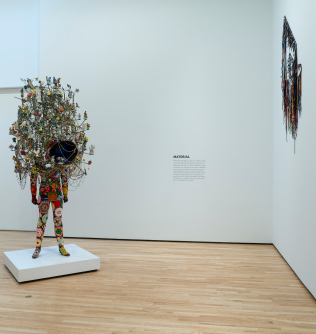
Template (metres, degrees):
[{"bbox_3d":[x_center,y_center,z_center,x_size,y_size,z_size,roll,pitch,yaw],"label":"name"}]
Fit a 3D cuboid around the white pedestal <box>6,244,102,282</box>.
[{"bbox_3d":[-1.651,1.467,5.600,1.165,0.187,1.084,0,0,-32],"label":"white pedestal"}]

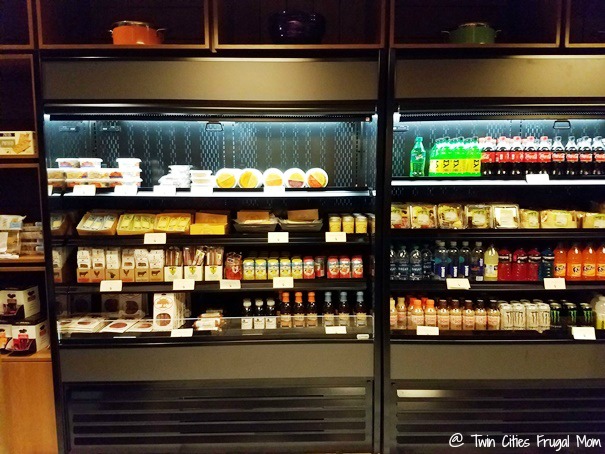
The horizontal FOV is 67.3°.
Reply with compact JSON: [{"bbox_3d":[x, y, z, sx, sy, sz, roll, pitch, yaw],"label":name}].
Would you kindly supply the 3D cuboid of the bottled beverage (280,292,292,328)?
[{"bbox_3d":[-0.100,0.504,2.768,0.066,0.204,0.066,0,5,-1],"label":"bottled beverage"}]

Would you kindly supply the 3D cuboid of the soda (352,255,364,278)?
[{"bbox_3d":[0.330,0.242,2.709,0.064,0.121,0.064,0,5,-1],"label":"soda"}]

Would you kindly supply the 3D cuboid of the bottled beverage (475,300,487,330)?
[{"bbox_3d":[1.105,0.544,2.807,0.064,0.172,0.064,0,5,-1],"label":"bottled beverage"}]

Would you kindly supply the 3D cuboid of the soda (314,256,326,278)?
[{"bbox_3d":[0.100,0.229,2.550,0.064,0.117,0.064,0,6,0],"label":"soda"}]

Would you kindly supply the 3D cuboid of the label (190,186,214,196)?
[{"bbox_3d":[-0.577,-0.205,2.615,0.120,0.056,0.004,0,5,-1],"label":"label"}]

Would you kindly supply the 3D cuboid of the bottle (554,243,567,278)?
[{"bbox_3d":[1.602,0.215,2.813,0.071,0.227,0.071,0,5,-1],"label":"bottle"}]

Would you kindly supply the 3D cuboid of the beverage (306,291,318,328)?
[{"bbox_3d":[0.054,0.467,2.540,0.063,0.193,0.063,0,6,0],"label":"beverage"}]

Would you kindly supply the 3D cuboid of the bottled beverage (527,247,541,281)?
[{"bbox_3d":[1.389,0.222,2.721,0.072,0.200,0.072,0,5,-1],"label":"bottled beverage"}]

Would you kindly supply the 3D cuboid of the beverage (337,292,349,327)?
[{"bbox_3d":[0.250,0.495,2.740,0.063,0.198,0.063,0,5,0],"label":"beverage"}]

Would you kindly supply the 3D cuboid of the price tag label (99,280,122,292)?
[{"bbox_3d":[-1.025,0.319,2.440,0.114,0.057,0.006,0,6,0],"label":"price tag label"}]

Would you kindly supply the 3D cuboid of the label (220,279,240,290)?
[{"bbox_3d":[-0.405,0.326,2.570,0.115,0.056,0.005,0,-7,0],"label":"label"}]

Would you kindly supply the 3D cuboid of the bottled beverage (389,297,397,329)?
[{"bbox_3d":[0.537,0.527,2.729,0.064,0.173,0.064,0,5,-1],"label":"bottled beverage"}]

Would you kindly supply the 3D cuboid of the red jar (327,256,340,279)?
[{"bbox_3d":[0.181,0.242,2.693,0.066,0.118,0.066,0,5,-1],"label":"red jar"}]

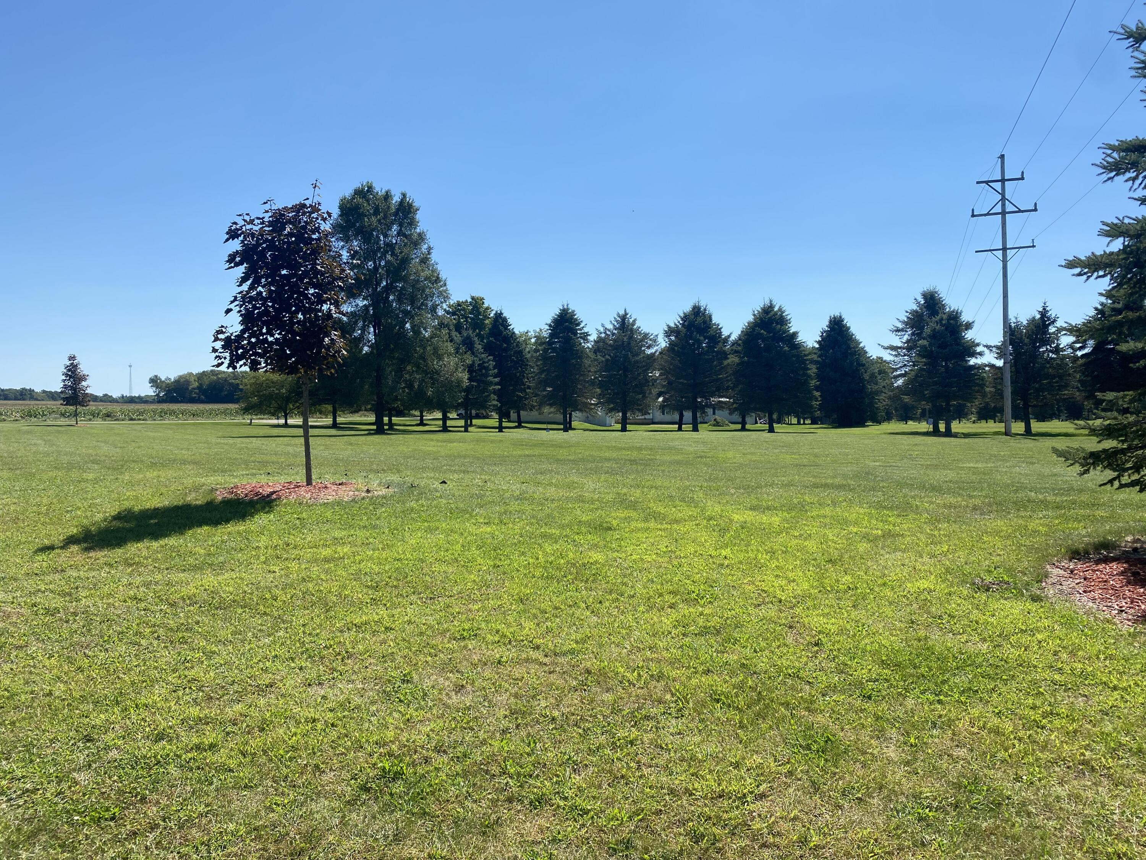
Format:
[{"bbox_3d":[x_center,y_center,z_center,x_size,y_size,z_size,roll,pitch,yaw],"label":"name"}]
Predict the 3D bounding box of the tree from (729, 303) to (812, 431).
[{"bbox_3d":[11.720,-3.790,51.000,4.830,7.850,4.830,0,2,0],"label":"tree"}]

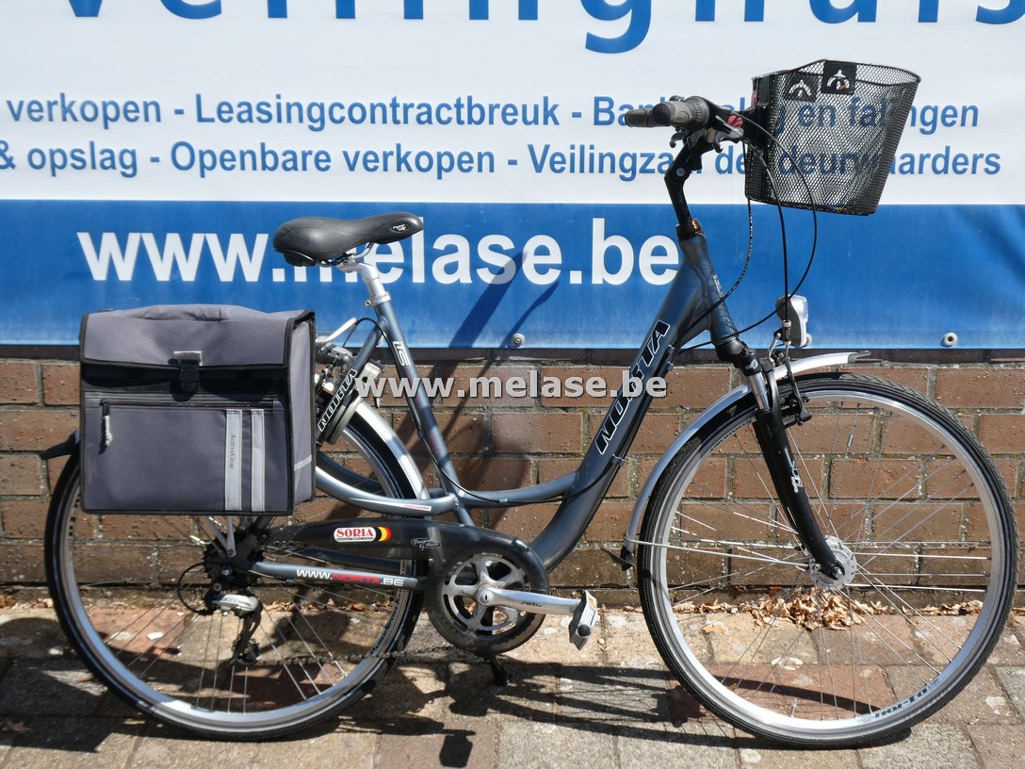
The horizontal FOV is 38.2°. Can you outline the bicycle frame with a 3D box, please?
[{"bbox_3d":[0.062,-0.031,2.648,1.075,0.840,0.160,0,8,0],"label":"bicycle frame"}]

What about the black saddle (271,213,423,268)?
[{"bbox_3d":[-0.292,-0.258,2.628,0.268,0.095,0.190,-2,7,2],"label":"black saddle"}]

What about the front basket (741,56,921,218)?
[{"bbox_3d":[0.555,-0.429,2.590,0.285,0.250,0.335,6,8,0],"label":"front basket"}]

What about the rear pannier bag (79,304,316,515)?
[{"bbox_3d":[-0.536,0.036,2.550,0.345,0.335,0.165,1,8,4],"label":"rear pannier bag"}]

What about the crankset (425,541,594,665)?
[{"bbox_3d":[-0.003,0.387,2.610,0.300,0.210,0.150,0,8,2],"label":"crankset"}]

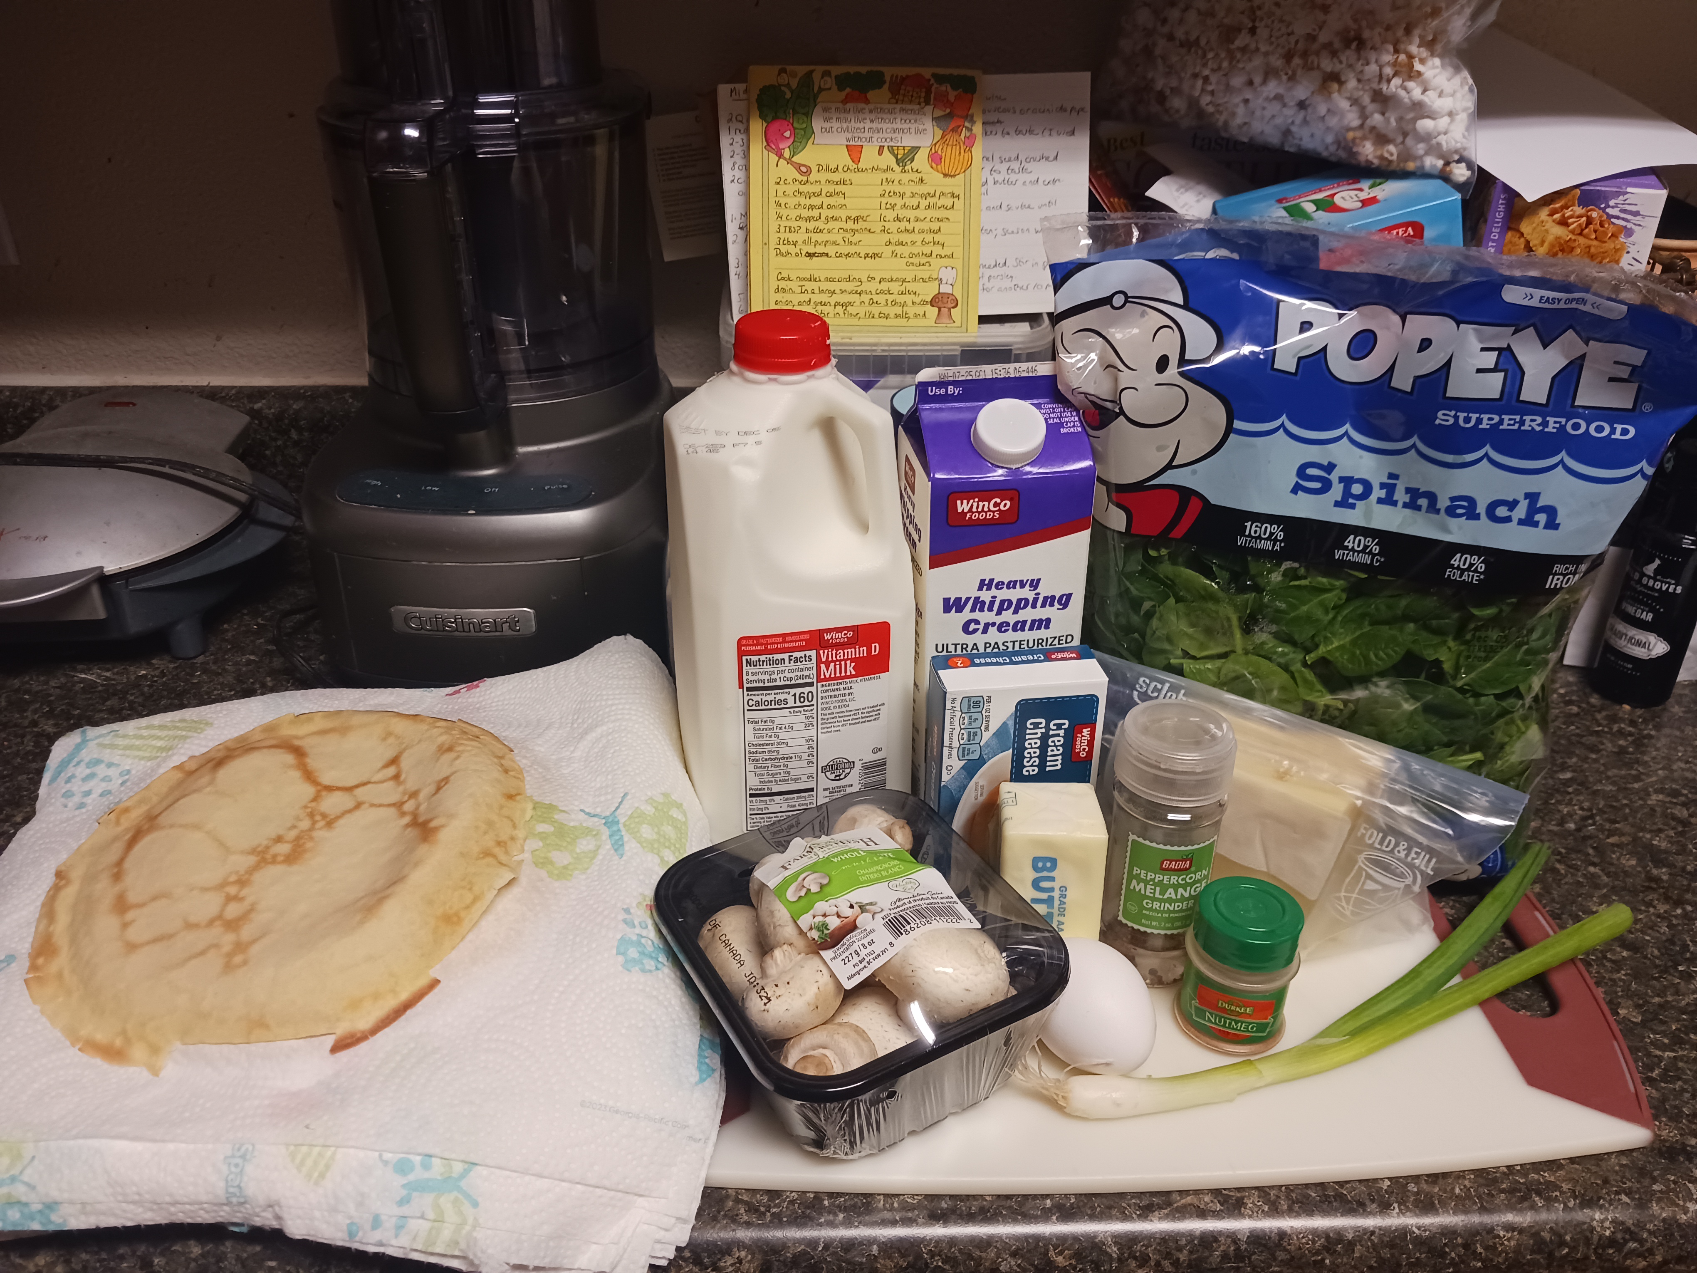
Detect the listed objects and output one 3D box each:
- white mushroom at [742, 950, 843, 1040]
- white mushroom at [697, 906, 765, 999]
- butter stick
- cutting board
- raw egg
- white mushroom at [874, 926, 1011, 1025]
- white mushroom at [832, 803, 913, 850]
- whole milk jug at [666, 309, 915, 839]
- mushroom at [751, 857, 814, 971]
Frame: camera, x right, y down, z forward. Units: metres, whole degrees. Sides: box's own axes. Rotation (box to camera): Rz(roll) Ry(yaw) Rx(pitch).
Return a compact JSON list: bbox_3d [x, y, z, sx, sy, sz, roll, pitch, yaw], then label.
[{"bbox_3d":[-0.020,0.132,0.483,0.037,0.034,0.037,0,25,0],"label":"white mushroom"},{"bbox_3d":[-0.044,0.124,0.511,0.036,0.034,0.038,0,25,0],"label":"white mushroom"},{"bbox_3d":[0.079,0.103,0.533,0.040,0.080,0.039,1,25,2],"label":"butter stick"},{"bbox_3d":[0.109,0.122,0.597,0.400,0.010,0.310,0,25,0],"label":"cutting board"},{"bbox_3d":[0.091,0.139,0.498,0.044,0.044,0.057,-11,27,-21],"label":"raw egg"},{"bbox_3d":[0.036,0.126,0.497,0.047,0.038,0.042,0,25,0],"label":"white mushroom"},{"bbox_3d":[0.010,0.088,0.582,0.036,0.034,0.036,0,25,0],"label":"white mushroom"},{"bbox_3d":[-0.029,-0.026,0.615,0.099,0.241,0.099,-5,26,-11],"label":"whole milk jug"},{"bbox_3d":[-0.019,0.111,0.528,0.042,0.038,0.042,0,25,0],"label":"mushroom"}]

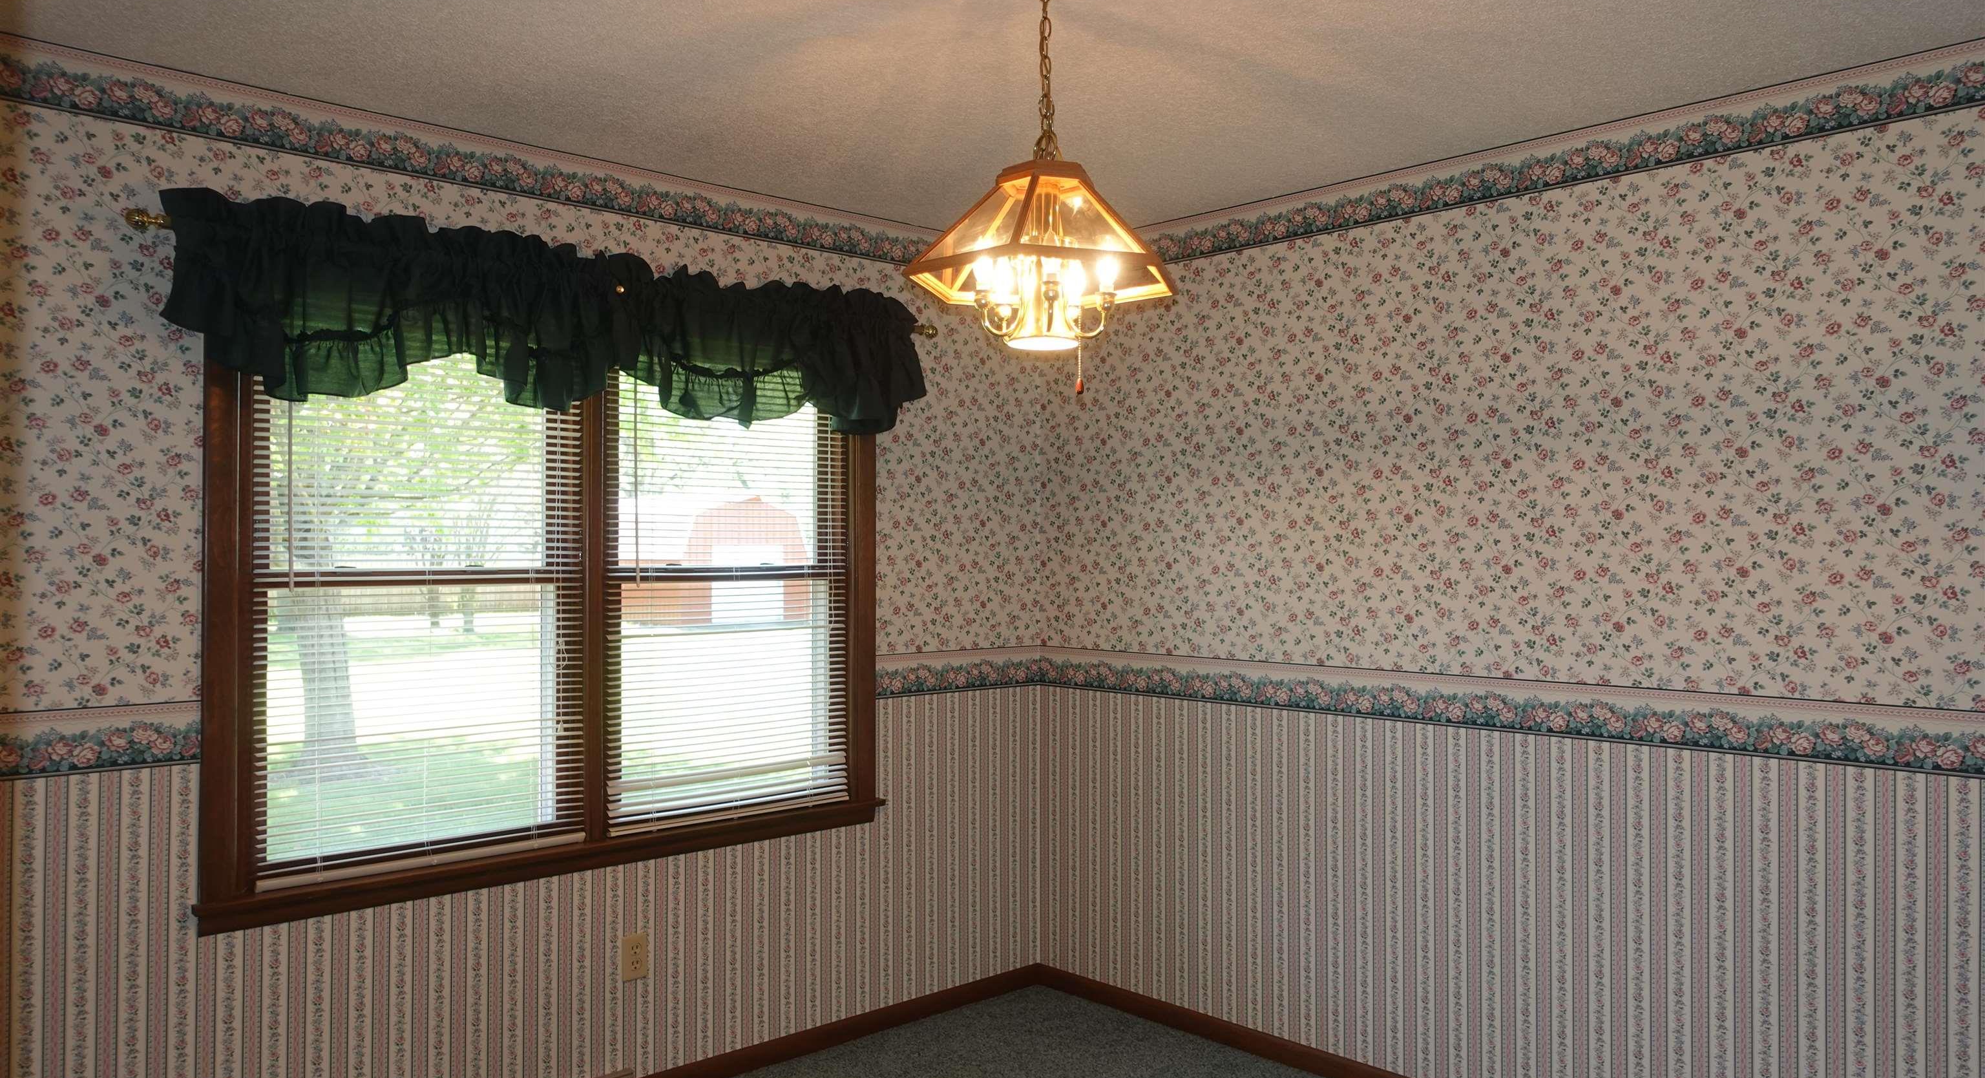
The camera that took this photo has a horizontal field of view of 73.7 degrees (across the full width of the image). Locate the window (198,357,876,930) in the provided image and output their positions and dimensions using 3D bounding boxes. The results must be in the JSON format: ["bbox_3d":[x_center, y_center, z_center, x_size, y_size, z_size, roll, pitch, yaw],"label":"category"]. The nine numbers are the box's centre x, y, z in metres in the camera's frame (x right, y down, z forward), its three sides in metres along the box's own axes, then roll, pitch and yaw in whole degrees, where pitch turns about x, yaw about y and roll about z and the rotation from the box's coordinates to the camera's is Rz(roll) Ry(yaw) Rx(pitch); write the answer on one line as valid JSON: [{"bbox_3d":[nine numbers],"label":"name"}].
[{"bbox_3d":[-1.009,0.097,3.380,1.812,1.488,0.095,1,-1,-43],"label":"window"}]

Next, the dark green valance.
[{"bbox_3d":[-0.937,-0.498,3.338,2.008,0.420,0.110,1,-1,-43],"label":"dark green valance"}]

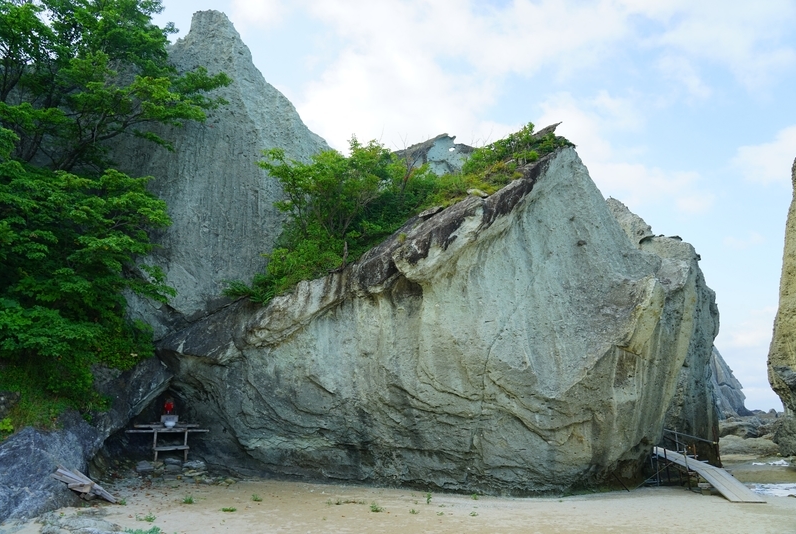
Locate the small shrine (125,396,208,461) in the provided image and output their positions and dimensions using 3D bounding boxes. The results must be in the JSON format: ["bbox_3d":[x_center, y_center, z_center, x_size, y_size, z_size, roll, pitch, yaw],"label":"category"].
[{"bbox_3d":[-6.050,4.320,14.250,2.000,1.550,0.950,3,-16,-12],"label":"small shrine"}]

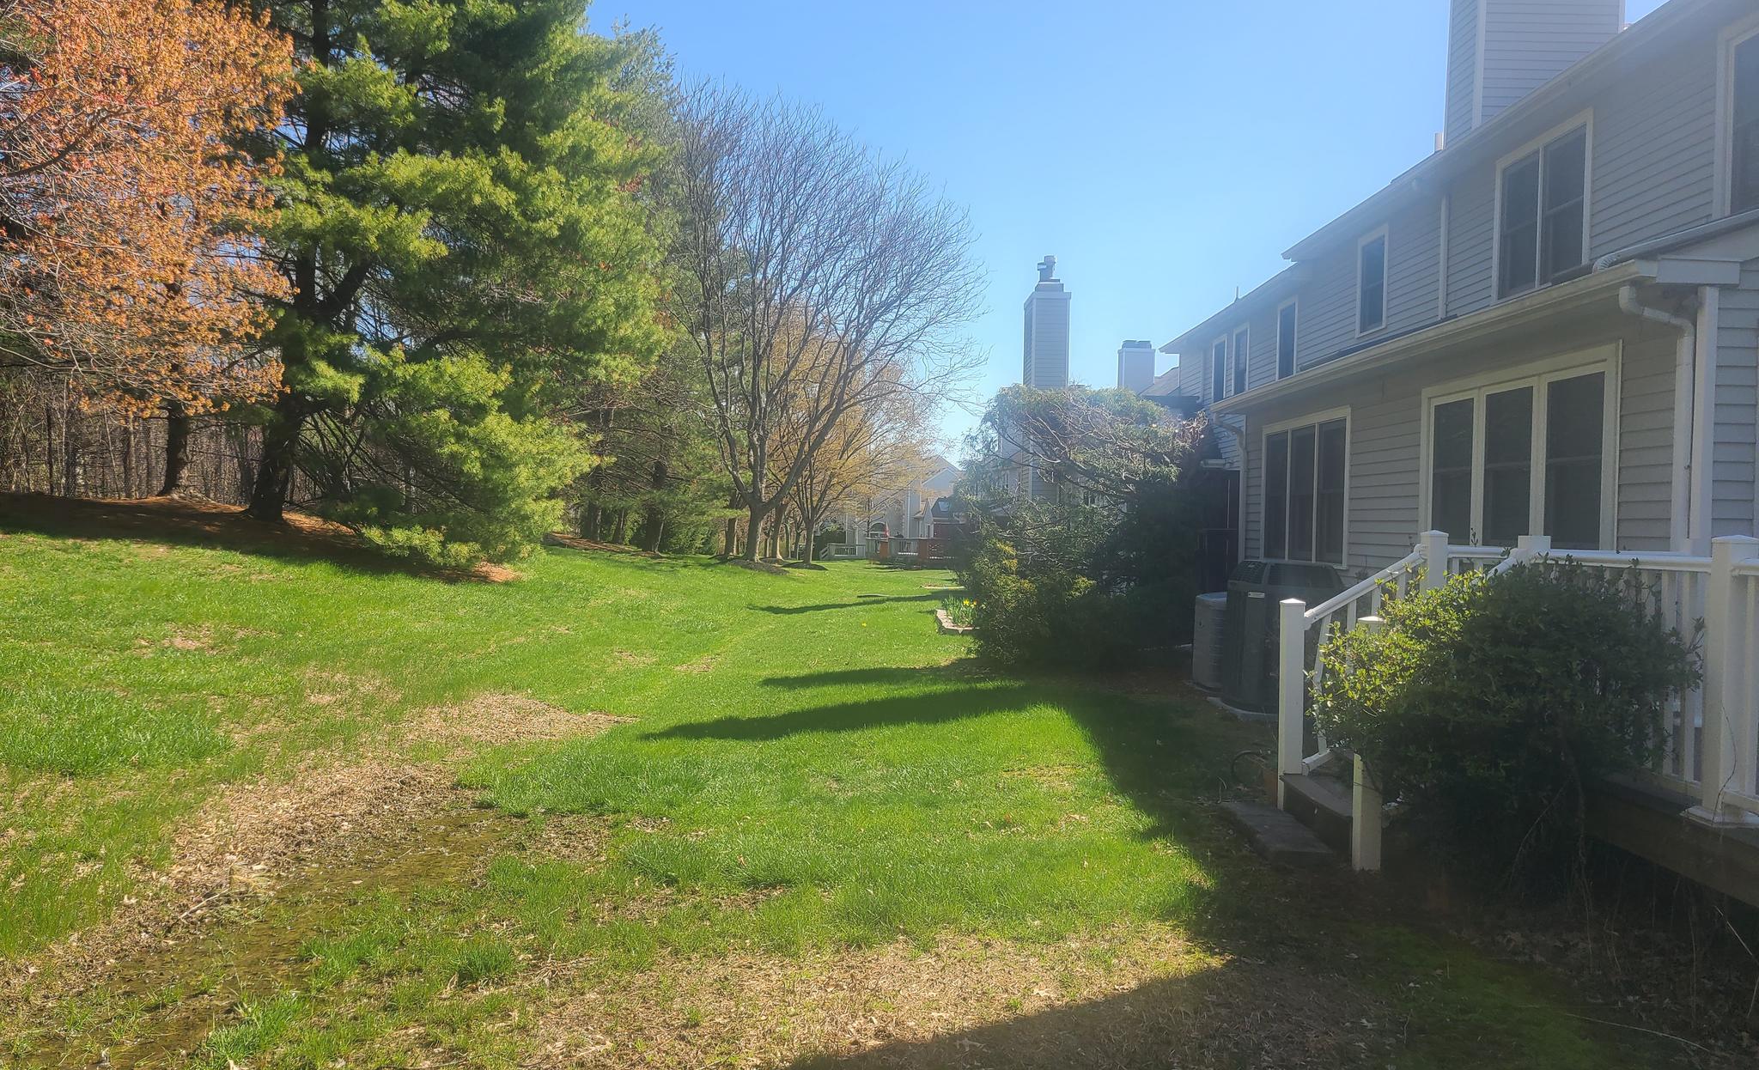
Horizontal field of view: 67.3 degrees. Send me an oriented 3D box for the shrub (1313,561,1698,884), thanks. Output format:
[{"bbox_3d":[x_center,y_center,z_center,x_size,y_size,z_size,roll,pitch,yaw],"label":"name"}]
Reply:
[{"bbox_3d":[2.530,0.820,5.350,1.450,1.420,1.450,1,0,1],"label":"shrub"}]

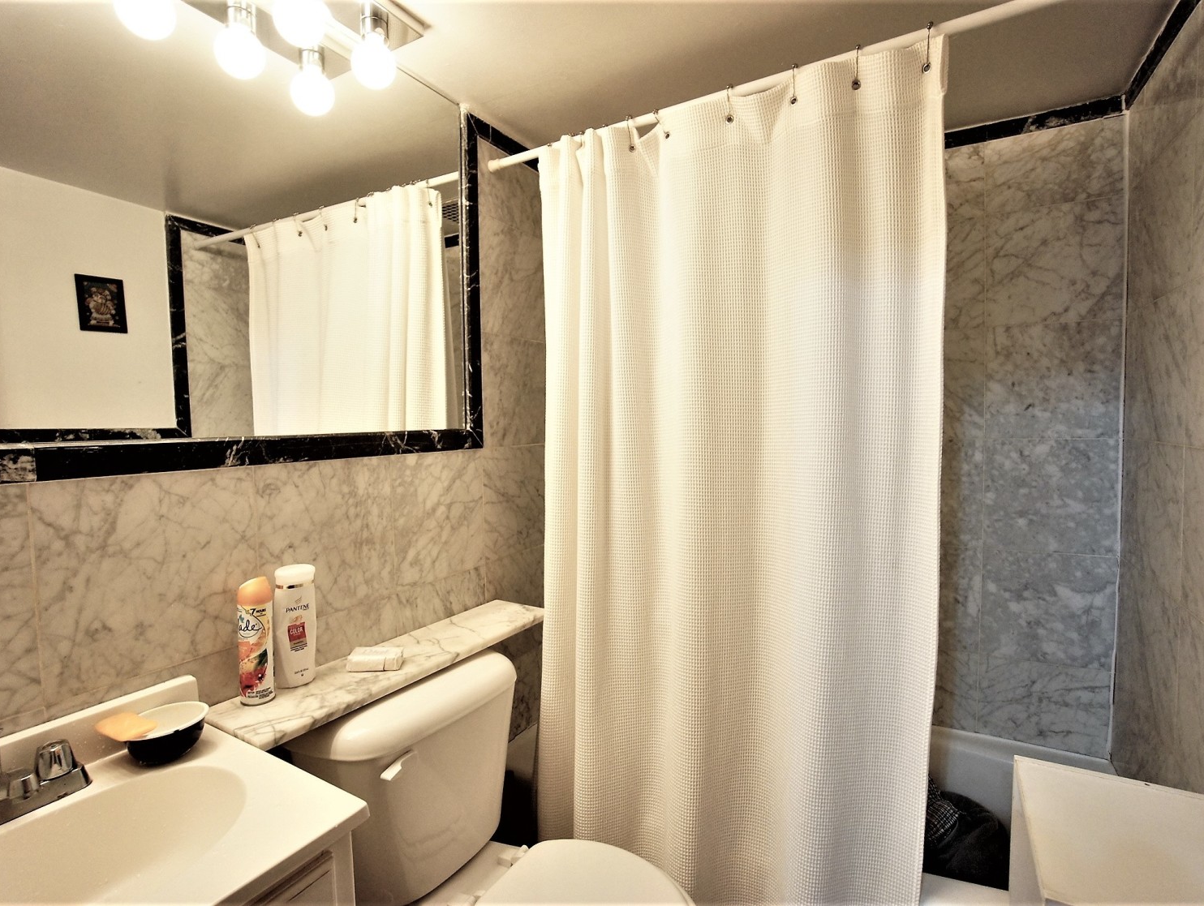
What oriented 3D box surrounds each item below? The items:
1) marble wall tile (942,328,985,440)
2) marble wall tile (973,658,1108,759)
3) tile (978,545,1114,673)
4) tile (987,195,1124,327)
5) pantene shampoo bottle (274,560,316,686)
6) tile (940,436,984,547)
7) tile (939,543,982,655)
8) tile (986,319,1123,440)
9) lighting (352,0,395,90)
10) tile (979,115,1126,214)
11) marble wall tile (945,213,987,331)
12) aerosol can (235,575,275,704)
[{"bbox_3d":[0.943,-0.193,1.675,0.303,0.305,0.012,1,3,31],"label":"marble wall tile"},{"bbox_3d":[1.220,0.694,1.575,0.293,0.235,0.013,1,3,30],"label":"marble wall tile"},{"bbox_3d":[1.215,0.421,1.555,0.303,0.305,0.012,1,3,31],"label":"tile"},{"bbox_3d":[1.198,-0.502,1.517,0.293,0.306,0.013,1,3,30],"label":"tile"},{"bbox_3d":[-0.574,0.325,1.062,0.068,0.215,0.043,-3,4,-43],"label":"pantene shampoo bottle"},{"bbox_3d":[0.951,0.115,1.692,0.303,0.305,0.012,1,3,31],"label":"tile"},{"bbox_3d":[0.956,0.421,1.712,0.305,0.305,0.013,1,3,30],"label":"tile"},{"bbox_3d":[1.204,-0.194,1.532,0.293,0.311,0.013,1,3,30],"label":"tile"},{"bbox_3d":[-0.446,-0.782,1.104,0.082,0.132,0.082,1,3,30],"label":"lighting"},{"bbox_3d":[1.194,-0.756,1.504,0.293,0.203,0.013,1,3,30],"label":"tile"},{"bbox_3d":[0.935,-0.500,1.659,0.303,0.305,0.012,1,3,31],"label":"marble wall tile"},{"bbox_3d":[-0.610,0.335,1.004,0.056,0.212,0.056,-1,3,0],"label":"aerosol can"}]

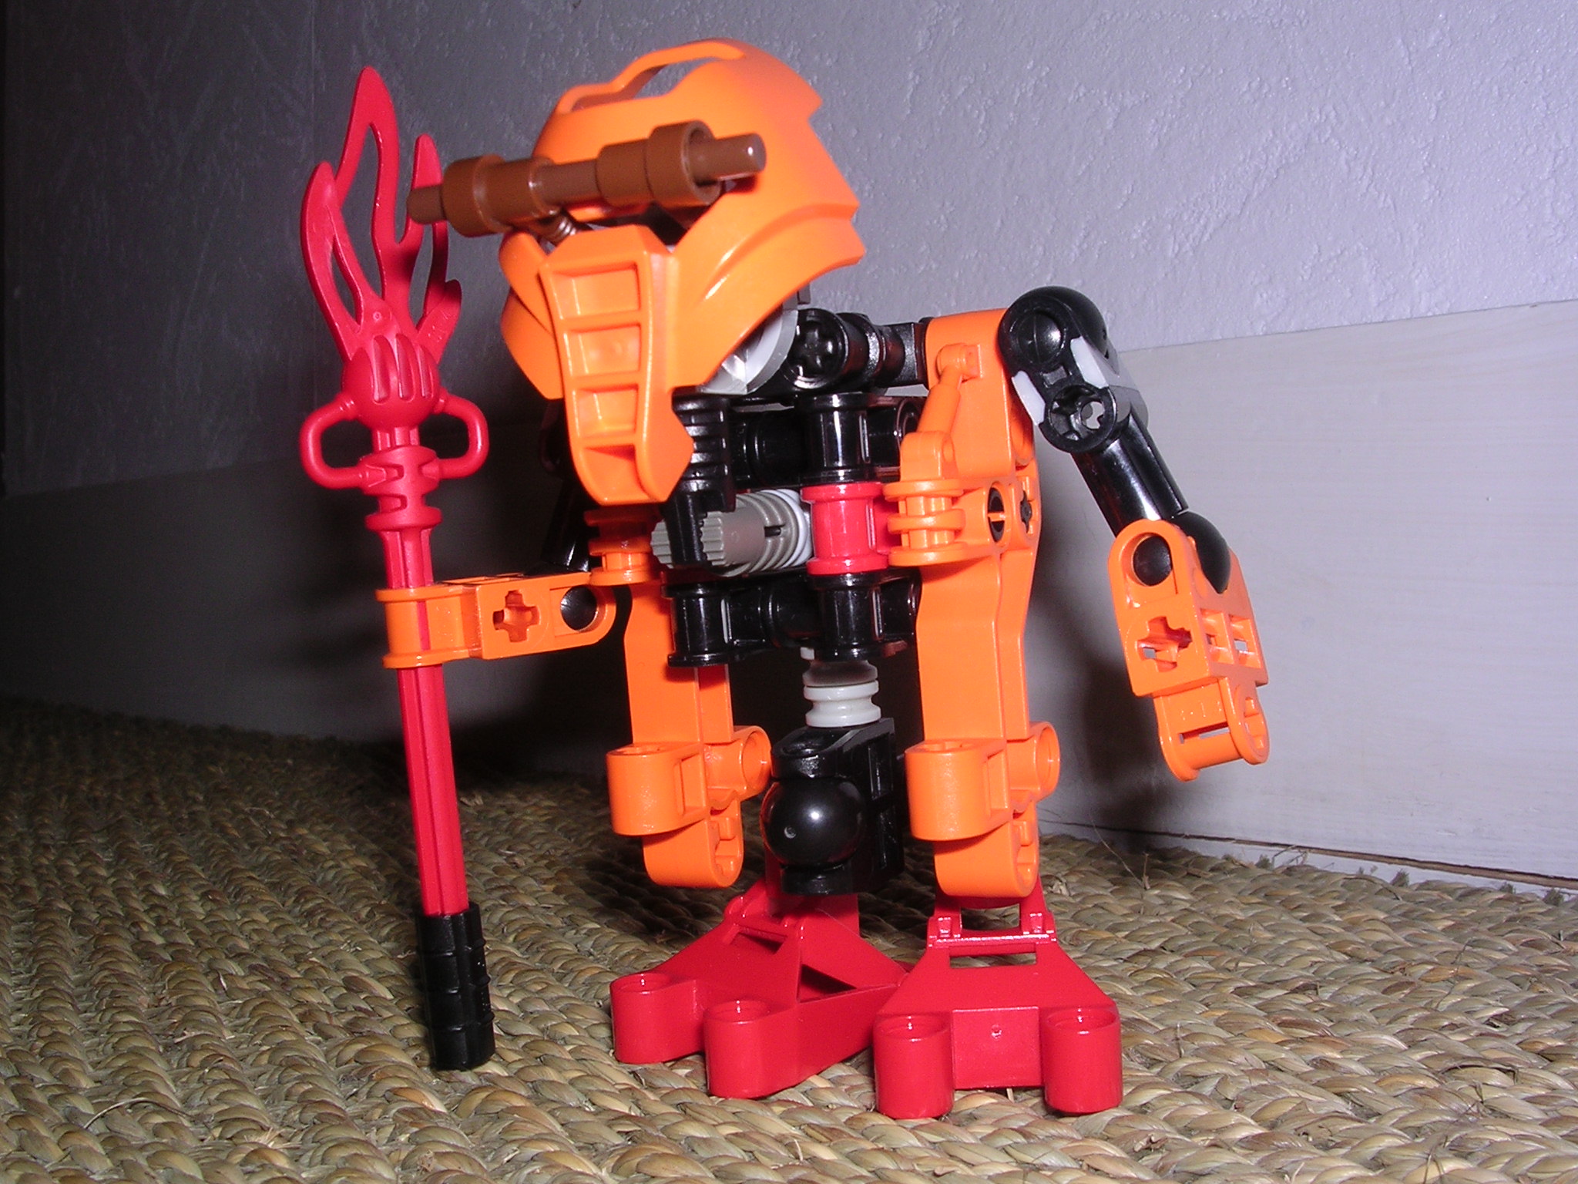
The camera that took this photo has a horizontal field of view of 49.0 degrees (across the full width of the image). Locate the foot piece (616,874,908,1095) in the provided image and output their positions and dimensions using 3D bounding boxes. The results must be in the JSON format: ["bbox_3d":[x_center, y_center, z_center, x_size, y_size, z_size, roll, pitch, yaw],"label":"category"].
[{"bbox_3d":[0.002,0.037,0.185,0.036,0.022,0.024,-2,2,-41],"label":"foot piece"}]

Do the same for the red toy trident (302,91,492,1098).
[{"bbox_3d":[-0.040,-0.003,0.183,0.021,0.107,0.009,-7,2,-18],"label":"red toy trident"}]

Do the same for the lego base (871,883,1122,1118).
[{"bbox_3d":[0.021,0.037,0.178,0.024,0.022,0.036,-1,1,5],"label":"lego base"}]

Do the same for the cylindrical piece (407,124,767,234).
[{"bbox_3d":[-0.019,-0.036,0.150,0.039,0.007,0.007,0,5,31],"label":"cylindrical piece"}]

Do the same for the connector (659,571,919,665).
[{"bbox_3d":[0.001,0.002,0.167,0.024,0.008,0.016,-3,3,27],"label":"connector"}]

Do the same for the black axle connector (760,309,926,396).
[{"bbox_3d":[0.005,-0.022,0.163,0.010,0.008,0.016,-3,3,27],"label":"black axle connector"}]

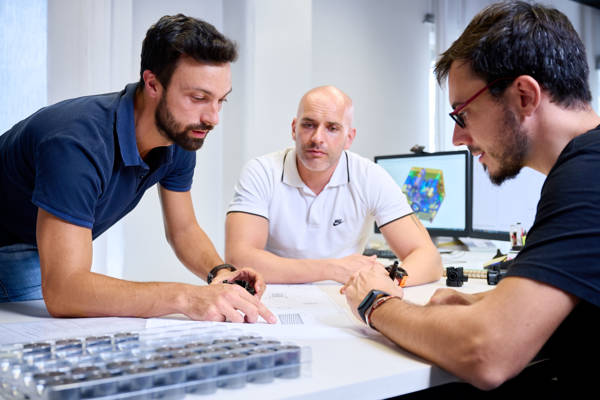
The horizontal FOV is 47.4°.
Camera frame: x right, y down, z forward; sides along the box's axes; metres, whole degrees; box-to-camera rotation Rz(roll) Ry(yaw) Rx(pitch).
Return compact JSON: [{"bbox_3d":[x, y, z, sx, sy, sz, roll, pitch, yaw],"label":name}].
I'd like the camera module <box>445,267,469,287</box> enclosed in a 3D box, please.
[{"bbox_3d":[0.387,0.190,1.680,0.042,0.048,0.037,0,0,37],"label":"camera module"}]

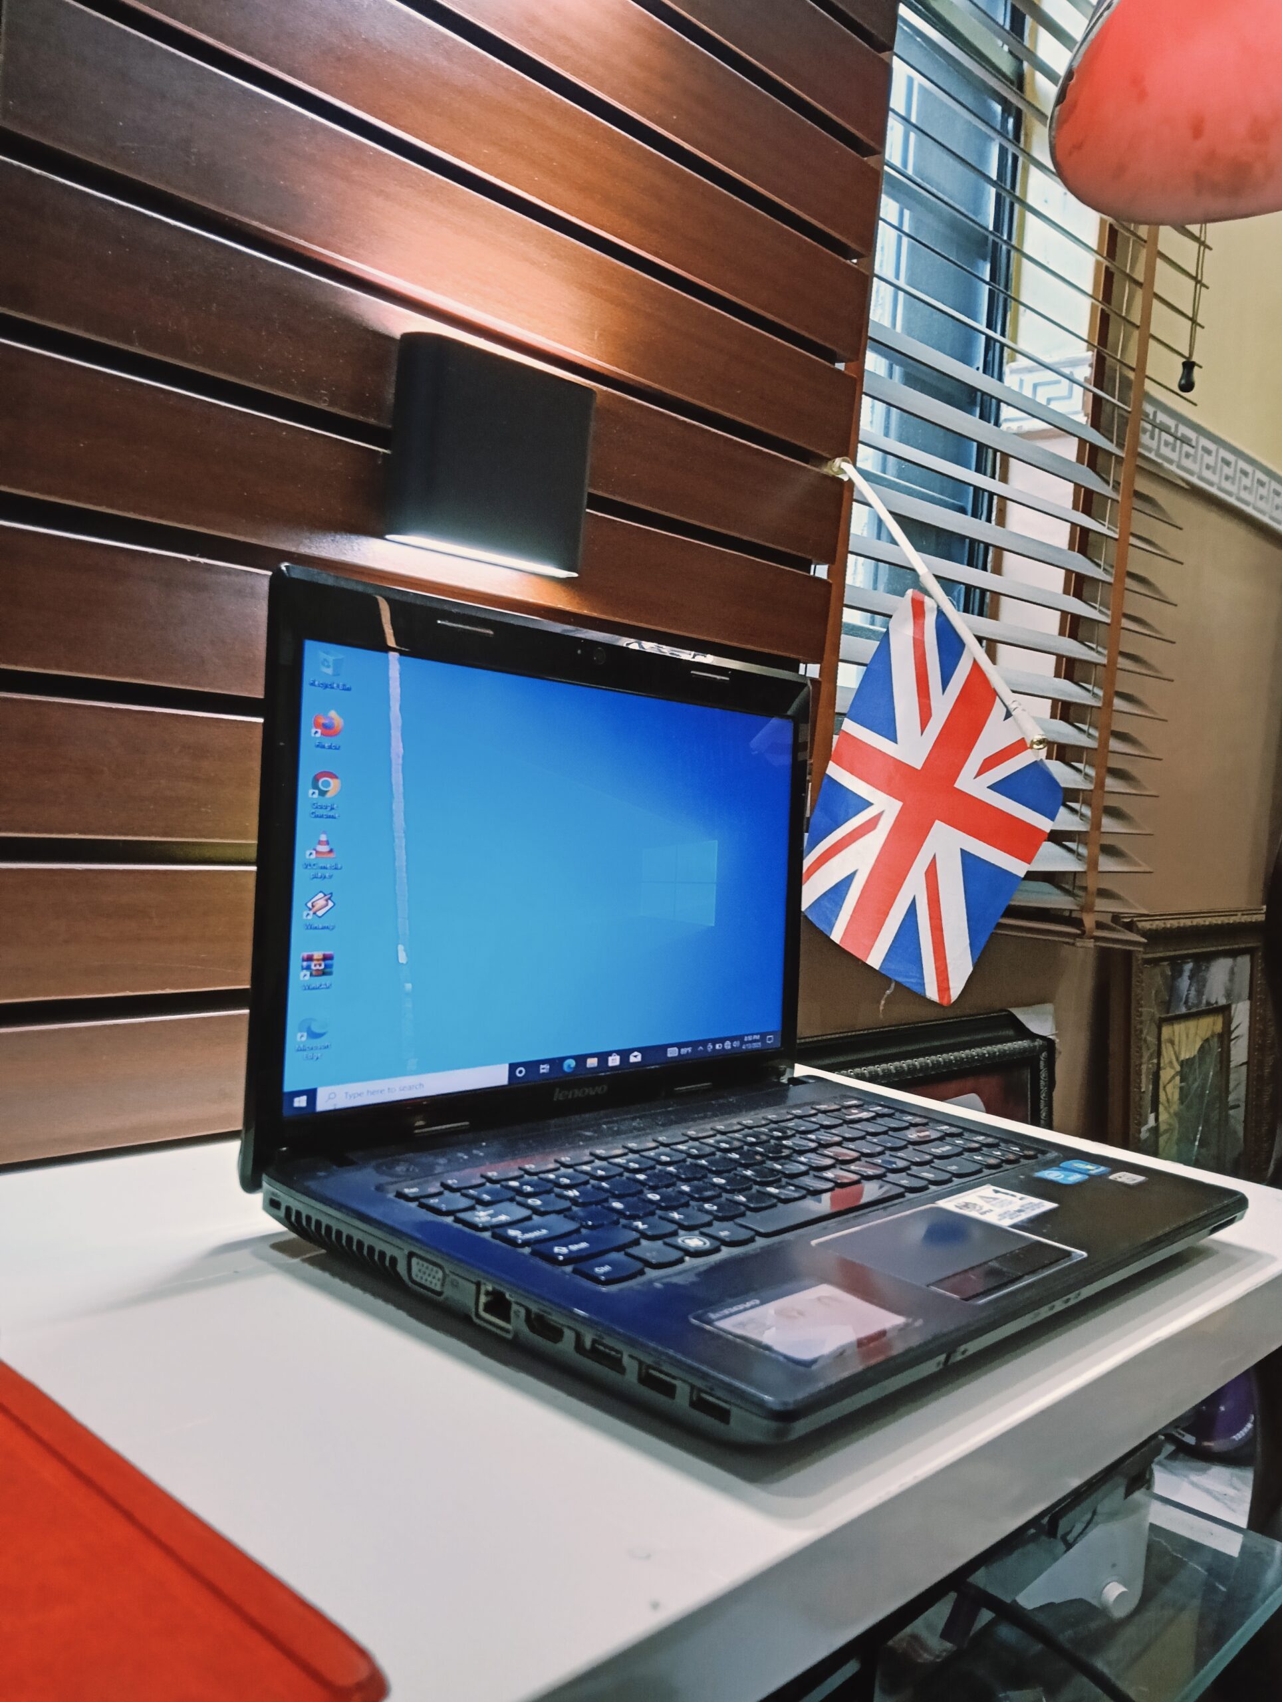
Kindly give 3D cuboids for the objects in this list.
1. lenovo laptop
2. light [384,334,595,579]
[{"bbox_3d":[0.058,0.026,0.522,0.264,0.234,0.335,7,3,43],"label":"lenovo laptop"},{"bbox_3d":[-0.064,-0.179,0.616,0.028,0.088,0.106,7,3,44],"label":"light"}]

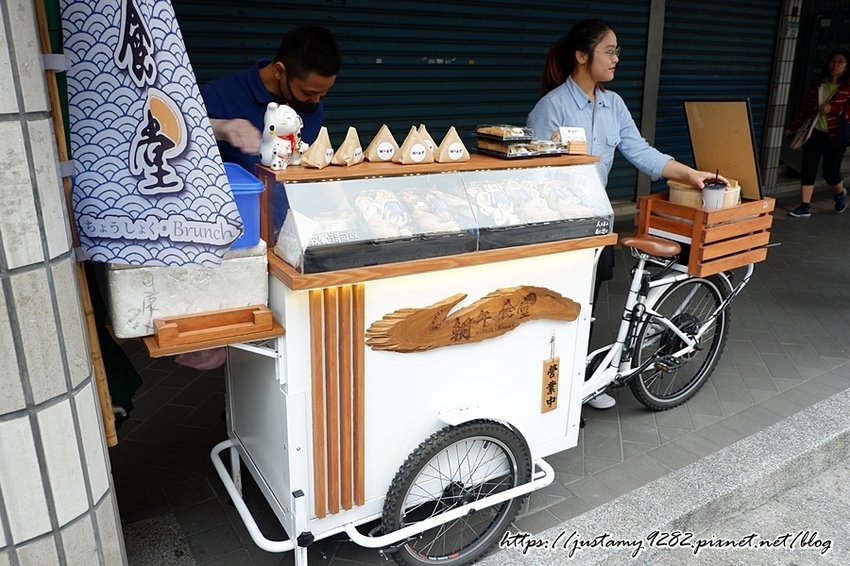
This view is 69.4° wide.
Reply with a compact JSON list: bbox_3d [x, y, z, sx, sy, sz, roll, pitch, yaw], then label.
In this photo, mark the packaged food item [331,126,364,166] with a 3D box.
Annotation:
[{"bbox_3d":[-0.203,-0.358,1.610,0.056,0.098,0.092,7,18,20],"label":"packaged food item"}]

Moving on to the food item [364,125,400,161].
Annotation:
[{"bbox_3d":[-0.113,-0.352,1.544,0.089,0.089,0.050,-8,18,-26],"label":"food item"}]

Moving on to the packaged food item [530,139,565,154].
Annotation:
[{"bbox_3d":[0.335,-0.397,1.808,0.114,0.040,0.129,-9,19,-31],"label":"packaged food item"}]

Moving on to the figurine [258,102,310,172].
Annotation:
[{"bbox_3d":[-0.352,-0.364,1.525,0.110,0.160,0.103,-13,22,-39],"label":"figurine"}]

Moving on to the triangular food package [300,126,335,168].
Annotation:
[{"bbox_3d":[-0.247,-0.318,1.424,0.054,0.089,0.084,7,17,20],"label":"triangular food package"}]

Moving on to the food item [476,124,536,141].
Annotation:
[{"bbox_3d":[0.241,-0.448,1.840,0.128,0.045,0.158,-9,19,-30],"label":"food item"}]

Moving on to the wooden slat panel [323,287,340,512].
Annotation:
[{"bbox_3d":[-0.225,0.293,1.492,0.020,0.607,0.025,-9,20,-31],"label":"wooden slat panel"}]

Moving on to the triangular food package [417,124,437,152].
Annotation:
[{"bbox_3d":[-0.005,-0.389,1.700,0.092,0.098,0.056,-12,21,-37],"label":"triangular food package"}]

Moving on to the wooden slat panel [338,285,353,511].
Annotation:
[{"bbox_3d":[-0.196,0.288,1.510,0.020,0.607,0.025,-9,20,-31],"label":"wooden slat panel"}]

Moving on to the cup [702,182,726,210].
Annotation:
[{"bbox_3d":[1.161,-0.329,2.460,0.088,0.135,0.088,7,18,20],"label":"cup"}]

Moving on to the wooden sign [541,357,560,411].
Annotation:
[{"bbox_3d":[0.396,0.325,1.944,0.066,0.182,0.008,-9,19,-30],"label":"wooden sign"}]

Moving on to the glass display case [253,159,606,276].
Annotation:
[{"bbox_3d":[0.081,-0.210,1.612,0.970,0.208,0.257,-9,20,-31],"label":"glass display case"}]

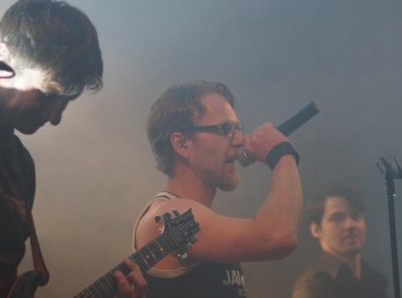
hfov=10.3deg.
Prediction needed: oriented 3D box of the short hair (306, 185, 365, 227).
[{"bbox_3d":[0.454,0.203,7.500,0.180,0.175,0.205,2,-7,-30],"label":"short hair"}]

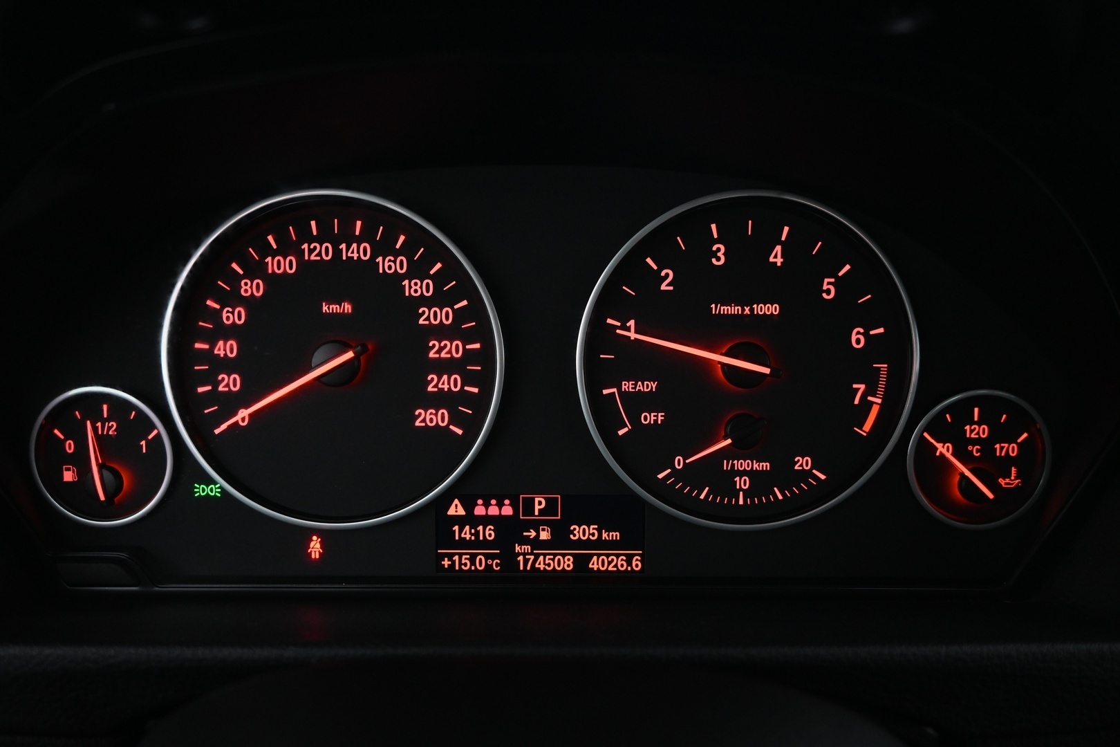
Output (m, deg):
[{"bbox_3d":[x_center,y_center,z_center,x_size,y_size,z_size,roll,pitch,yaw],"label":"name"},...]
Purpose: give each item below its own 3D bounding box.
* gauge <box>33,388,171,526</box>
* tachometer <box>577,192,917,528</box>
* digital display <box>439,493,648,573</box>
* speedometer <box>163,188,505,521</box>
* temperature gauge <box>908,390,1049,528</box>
[{"bbox_3d":[-0.140,0.025,0.248,0.043,0.043,0.012,0,5,0],"label":"gauge"},{"bbox_3d":[0.057,-0.004,0.245,0.101,0.101,0.015,0,5,0],"label":"tachometer"},{"bbox_3d":[-0.006,0.050,0.253,0.065,0.025,0.006,0,5,0],"label":"digital display"},{"bbox_3d":[-0.069,-0.004,0.245,0.101,0.101,0.015,0,5,0],"label":"speedometer"},{"bbox_3d":[0.128,0.026,0.248,0.043,0.043,0.012,0,5,0],"label":"temperature gauge"}]

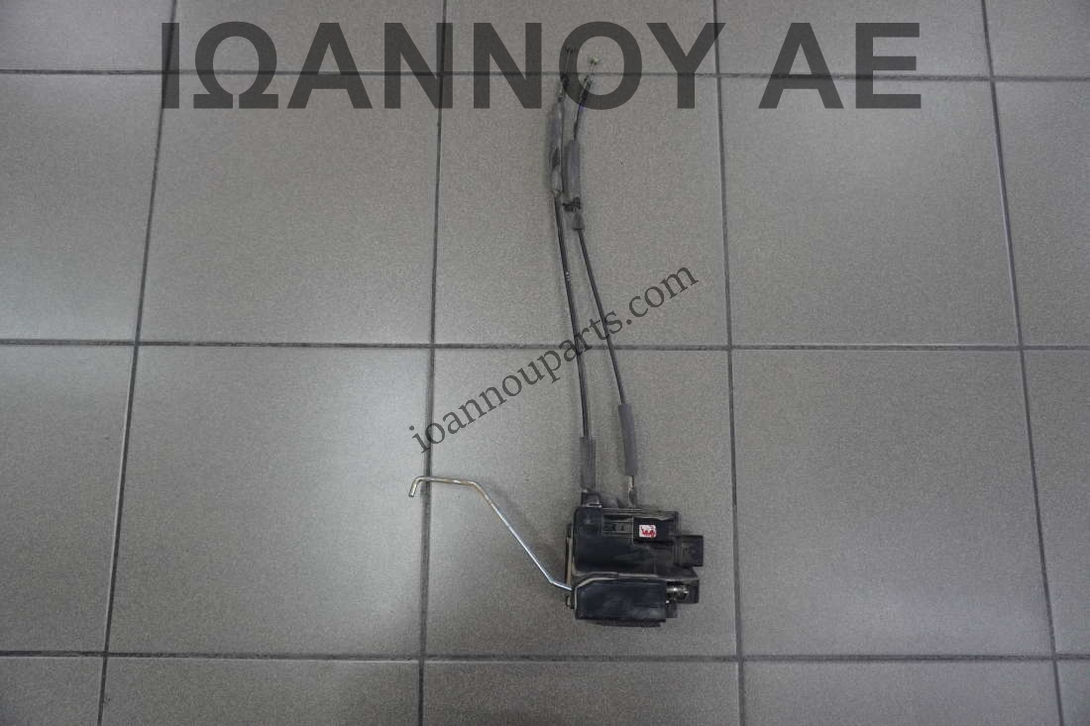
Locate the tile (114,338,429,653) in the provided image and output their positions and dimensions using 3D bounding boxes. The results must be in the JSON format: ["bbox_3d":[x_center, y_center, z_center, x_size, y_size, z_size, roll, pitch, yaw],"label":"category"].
[{"bbox_3d":[-0.291,0.143,0.785,0.324,0.009,0.324,0,80,0],"label":"tile"}]

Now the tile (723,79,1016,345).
[{"bbox_3d":[0.371,-0.178,0.843,0.324,0.009,0.324,0,80,0],"label":"tile"}]

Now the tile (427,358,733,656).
[{"bbox_3d":[0.039,0.145,0.787,0.324,0.009,0.324,0,80,0],"label":"tile"}]

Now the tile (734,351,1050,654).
[{"bbox_3d":[0.370,0.147,0.792,0.325,0.010,0.325,0,80,0],"label":"tile"}]

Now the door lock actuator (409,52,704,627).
[{"bbox_3d":[0.013,-0.056,0.785,0.299,0.060,0.652,0,80,0],"label":"door lock actuator"}]

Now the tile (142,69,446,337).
[{"bbox_3d":[-0.289,-0.182,0.840,0.324,0.009,0.324,0,80,0],"label":"tile"}]

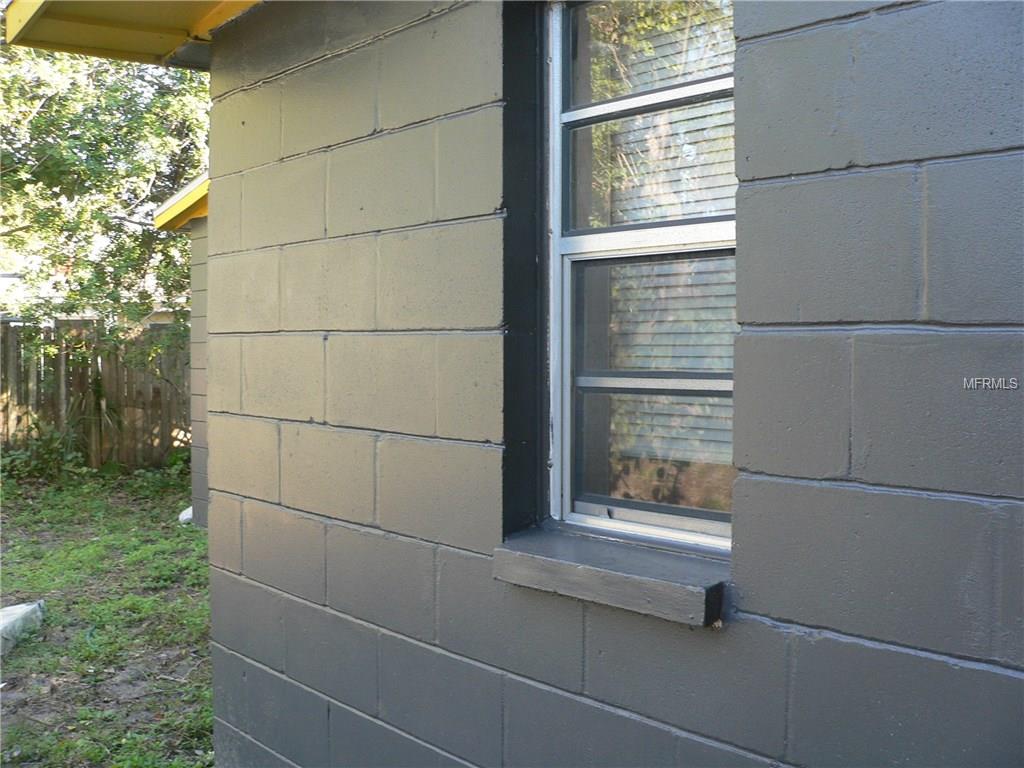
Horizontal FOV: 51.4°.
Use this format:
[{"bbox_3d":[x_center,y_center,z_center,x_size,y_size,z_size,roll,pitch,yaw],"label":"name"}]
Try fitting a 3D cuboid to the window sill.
[{"bbox_3d":[0.171,0.306,1.731,0.135,0.069,0.470,-1,3,-41],"label":"window sill"}]

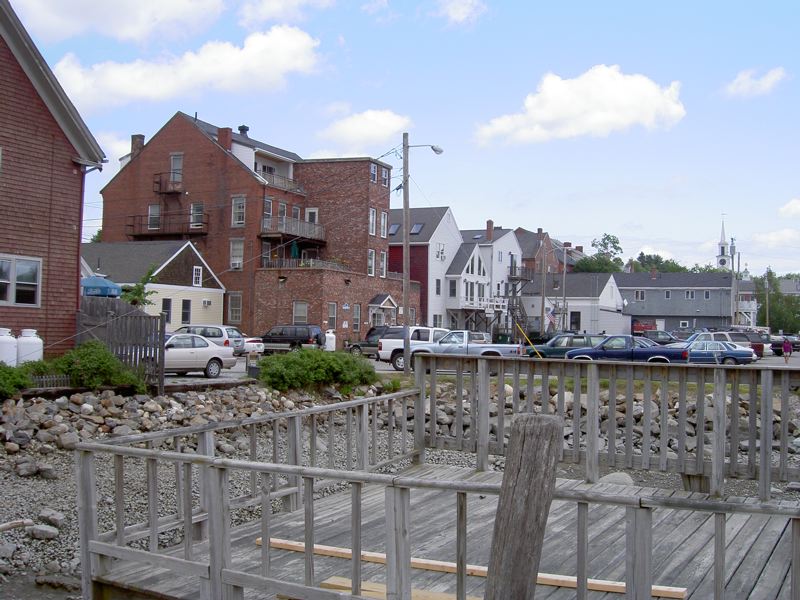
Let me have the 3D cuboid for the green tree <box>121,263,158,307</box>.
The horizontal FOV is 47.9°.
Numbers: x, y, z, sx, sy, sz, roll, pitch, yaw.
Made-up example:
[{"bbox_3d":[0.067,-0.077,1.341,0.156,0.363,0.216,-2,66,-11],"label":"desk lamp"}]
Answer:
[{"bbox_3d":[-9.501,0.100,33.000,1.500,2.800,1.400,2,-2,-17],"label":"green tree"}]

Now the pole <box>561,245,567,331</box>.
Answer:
[{"bbox_3d":[14.037,-0.090,77.000,0.300,9.120,0.300,1,-2,0],"label":"pole"}]

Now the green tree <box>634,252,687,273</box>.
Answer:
[{"bbox_3d":[43.354,-2.907,152.000,8.500,9.500,8.000,1,-2,16],"label":"green tree"}]

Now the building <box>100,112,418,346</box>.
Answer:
[{"bbox_3d":[-11.014,-4.983,74.369,20.300,17.700,16.600,0,-2,25],"label":"building"}]

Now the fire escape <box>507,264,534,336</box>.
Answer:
[{"bbox_3d":[10.295,0.529,77.000,2.200,7.120,3.000,0,-2,26],"label":"fire escape"}]

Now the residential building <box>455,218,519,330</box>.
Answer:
[{"bbox_3d":[7.069,-1.594,91.139,8.500,12.400,11.000,0,-2,25],"label":"residential building"}]

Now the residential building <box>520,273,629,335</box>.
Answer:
[{"bbox_3d":[18.831,0.730,98.378,10.000,7.100,12.000,0,-2,25],"label":"residential building"}]

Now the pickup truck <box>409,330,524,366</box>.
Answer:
[{"bbox_3d":[2.653,2.101,35.453,4.500,1.700,1.750,1,-2,12],"label":"pickup truck"}]

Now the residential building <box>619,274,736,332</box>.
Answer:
[{"bbox_3d":[31.751,0.528,103.373,13.000,7.500,8.500,0,-2,25],"label":"residential building"}]

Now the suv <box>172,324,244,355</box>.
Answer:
[{"bbox_3d":[-10.200,2.109,44.800,4.700,1.720,1.870,1,-2,18],"label":"suv"}]

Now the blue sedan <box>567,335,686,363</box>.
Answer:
[{"bbox_3d":[8.552,2.216,34.253,4.600,1.660,1.750,1,-2,12],"label":"blue sedan"}]

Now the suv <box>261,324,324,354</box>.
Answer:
[{"bbox_3d":[-6.555,2.355,51.647,4.350,1.740,1.750,0,-2,25],"label":"suv"}]

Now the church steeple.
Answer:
[{"bbox_3d":[93.321,-15.870,260.000,4.000,17.000,4.000,1,-2,21],"label":"church steeple"}]

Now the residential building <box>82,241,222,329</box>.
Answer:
[{"bbox_3d":[-17.500,-0.183,56.600,10.000,6.670,7.600,1,-2,25],"label":"residential building"}]

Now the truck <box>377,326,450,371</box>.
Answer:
[{"bbox_3d":[1.557,2.121,38.900,5.200,1.880,1.950,1,-2,5],"label":"truck"}]

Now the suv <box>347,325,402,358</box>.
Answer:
[{"bbox_3d":[-0.502,2.316,48.151,4.650,1.770,1.820,0,-2,25],"label":"suv"}]

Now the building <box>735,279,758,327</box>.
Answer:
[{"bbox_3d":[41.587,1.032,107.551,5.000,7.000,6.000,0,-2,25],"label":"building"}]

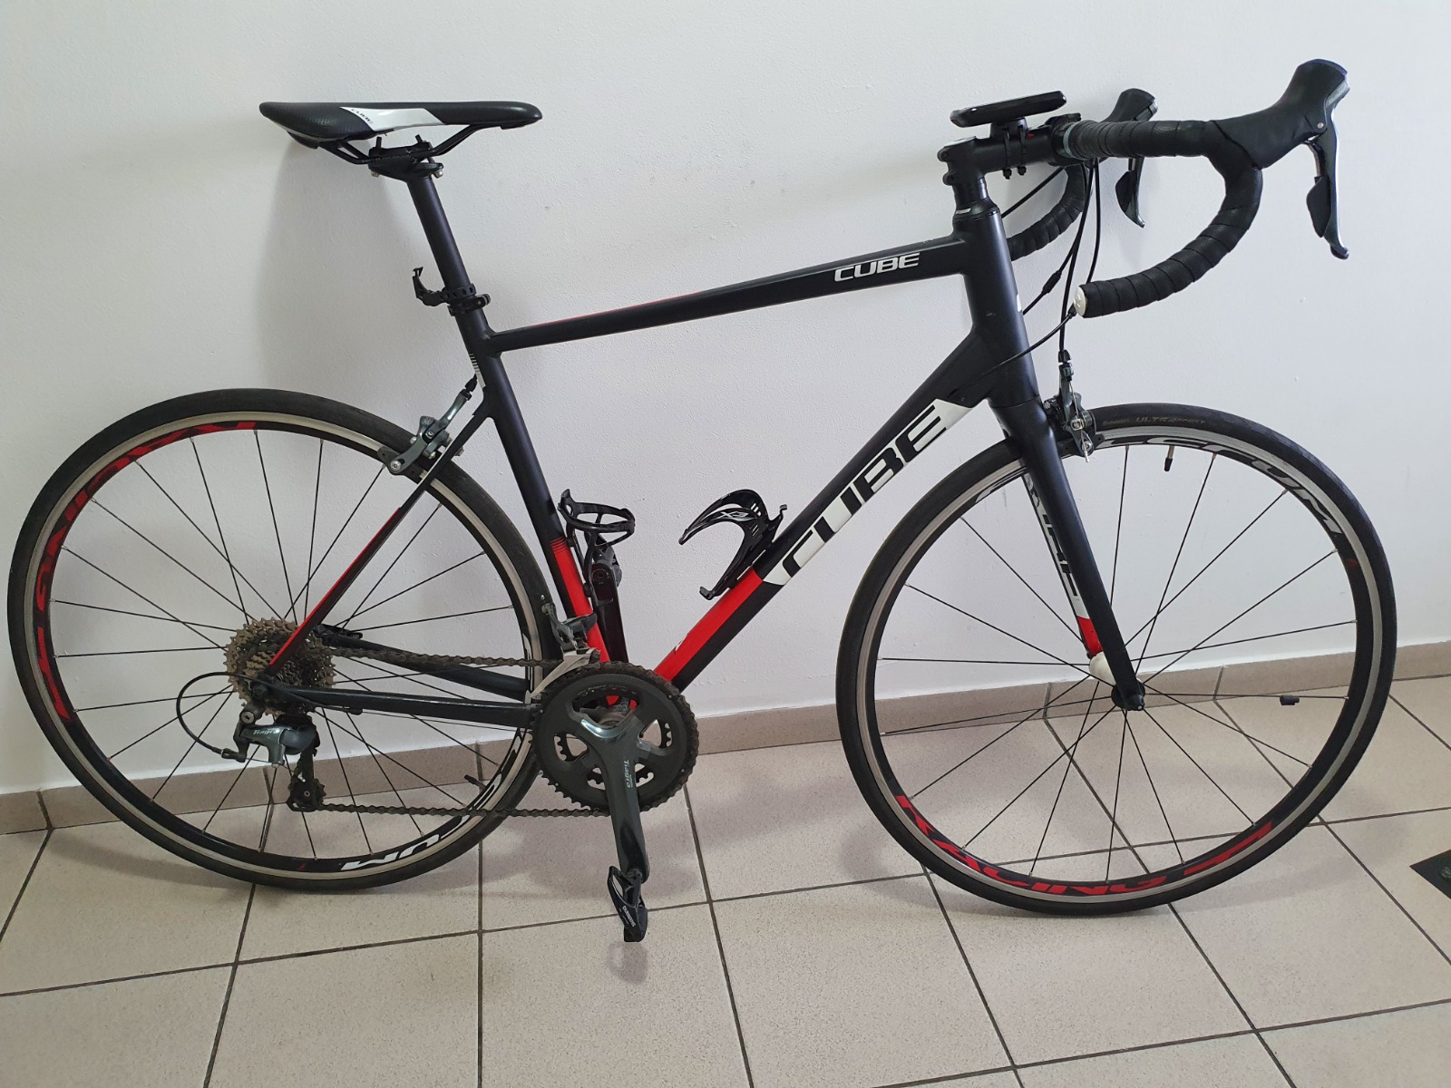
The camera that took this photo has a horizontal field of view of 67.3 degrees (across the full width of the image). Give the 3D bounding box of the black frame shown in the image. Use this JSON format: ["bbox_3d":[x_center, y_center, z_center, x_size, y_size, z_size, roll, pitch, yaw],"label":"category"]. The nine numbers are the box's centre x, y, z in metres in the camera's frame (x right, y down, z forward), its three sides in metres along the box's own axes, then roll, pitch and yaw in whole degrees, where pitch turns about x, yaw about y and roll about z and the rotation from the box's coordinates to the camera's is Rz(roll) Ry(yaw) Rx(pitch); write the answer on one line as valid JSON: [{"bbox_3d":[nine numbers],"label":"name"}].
[{"bbox_3d":[-0.029,-0.091,1.239,1.037,0.710,0.136,1,20,1],"label":"black frame"}]

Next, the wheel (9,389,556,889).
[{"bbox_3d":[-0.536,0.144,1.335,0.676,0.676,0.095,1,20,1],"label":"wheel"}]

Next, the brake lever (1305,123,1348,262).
[{"bbox_3d":[0.514,-0.297,0.922,0.050,0.111,0.030,0,20,-1],"label":"brake lever"}]

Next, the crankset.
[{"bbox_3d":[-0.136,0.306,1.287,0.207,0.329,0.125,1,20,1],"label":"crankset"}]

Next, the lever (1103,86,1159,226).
[{"bbox_3d":[0.484,-0.463,1.313,0.065,0.161,0.040,0,20,-1],"label":"lever"}]

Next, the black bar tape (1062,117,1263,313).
[{"bbox_3d":[0.390,-0.305,1.007,0.140,0.172,0.188,0,20,-1],"label":"black bar tape"}]

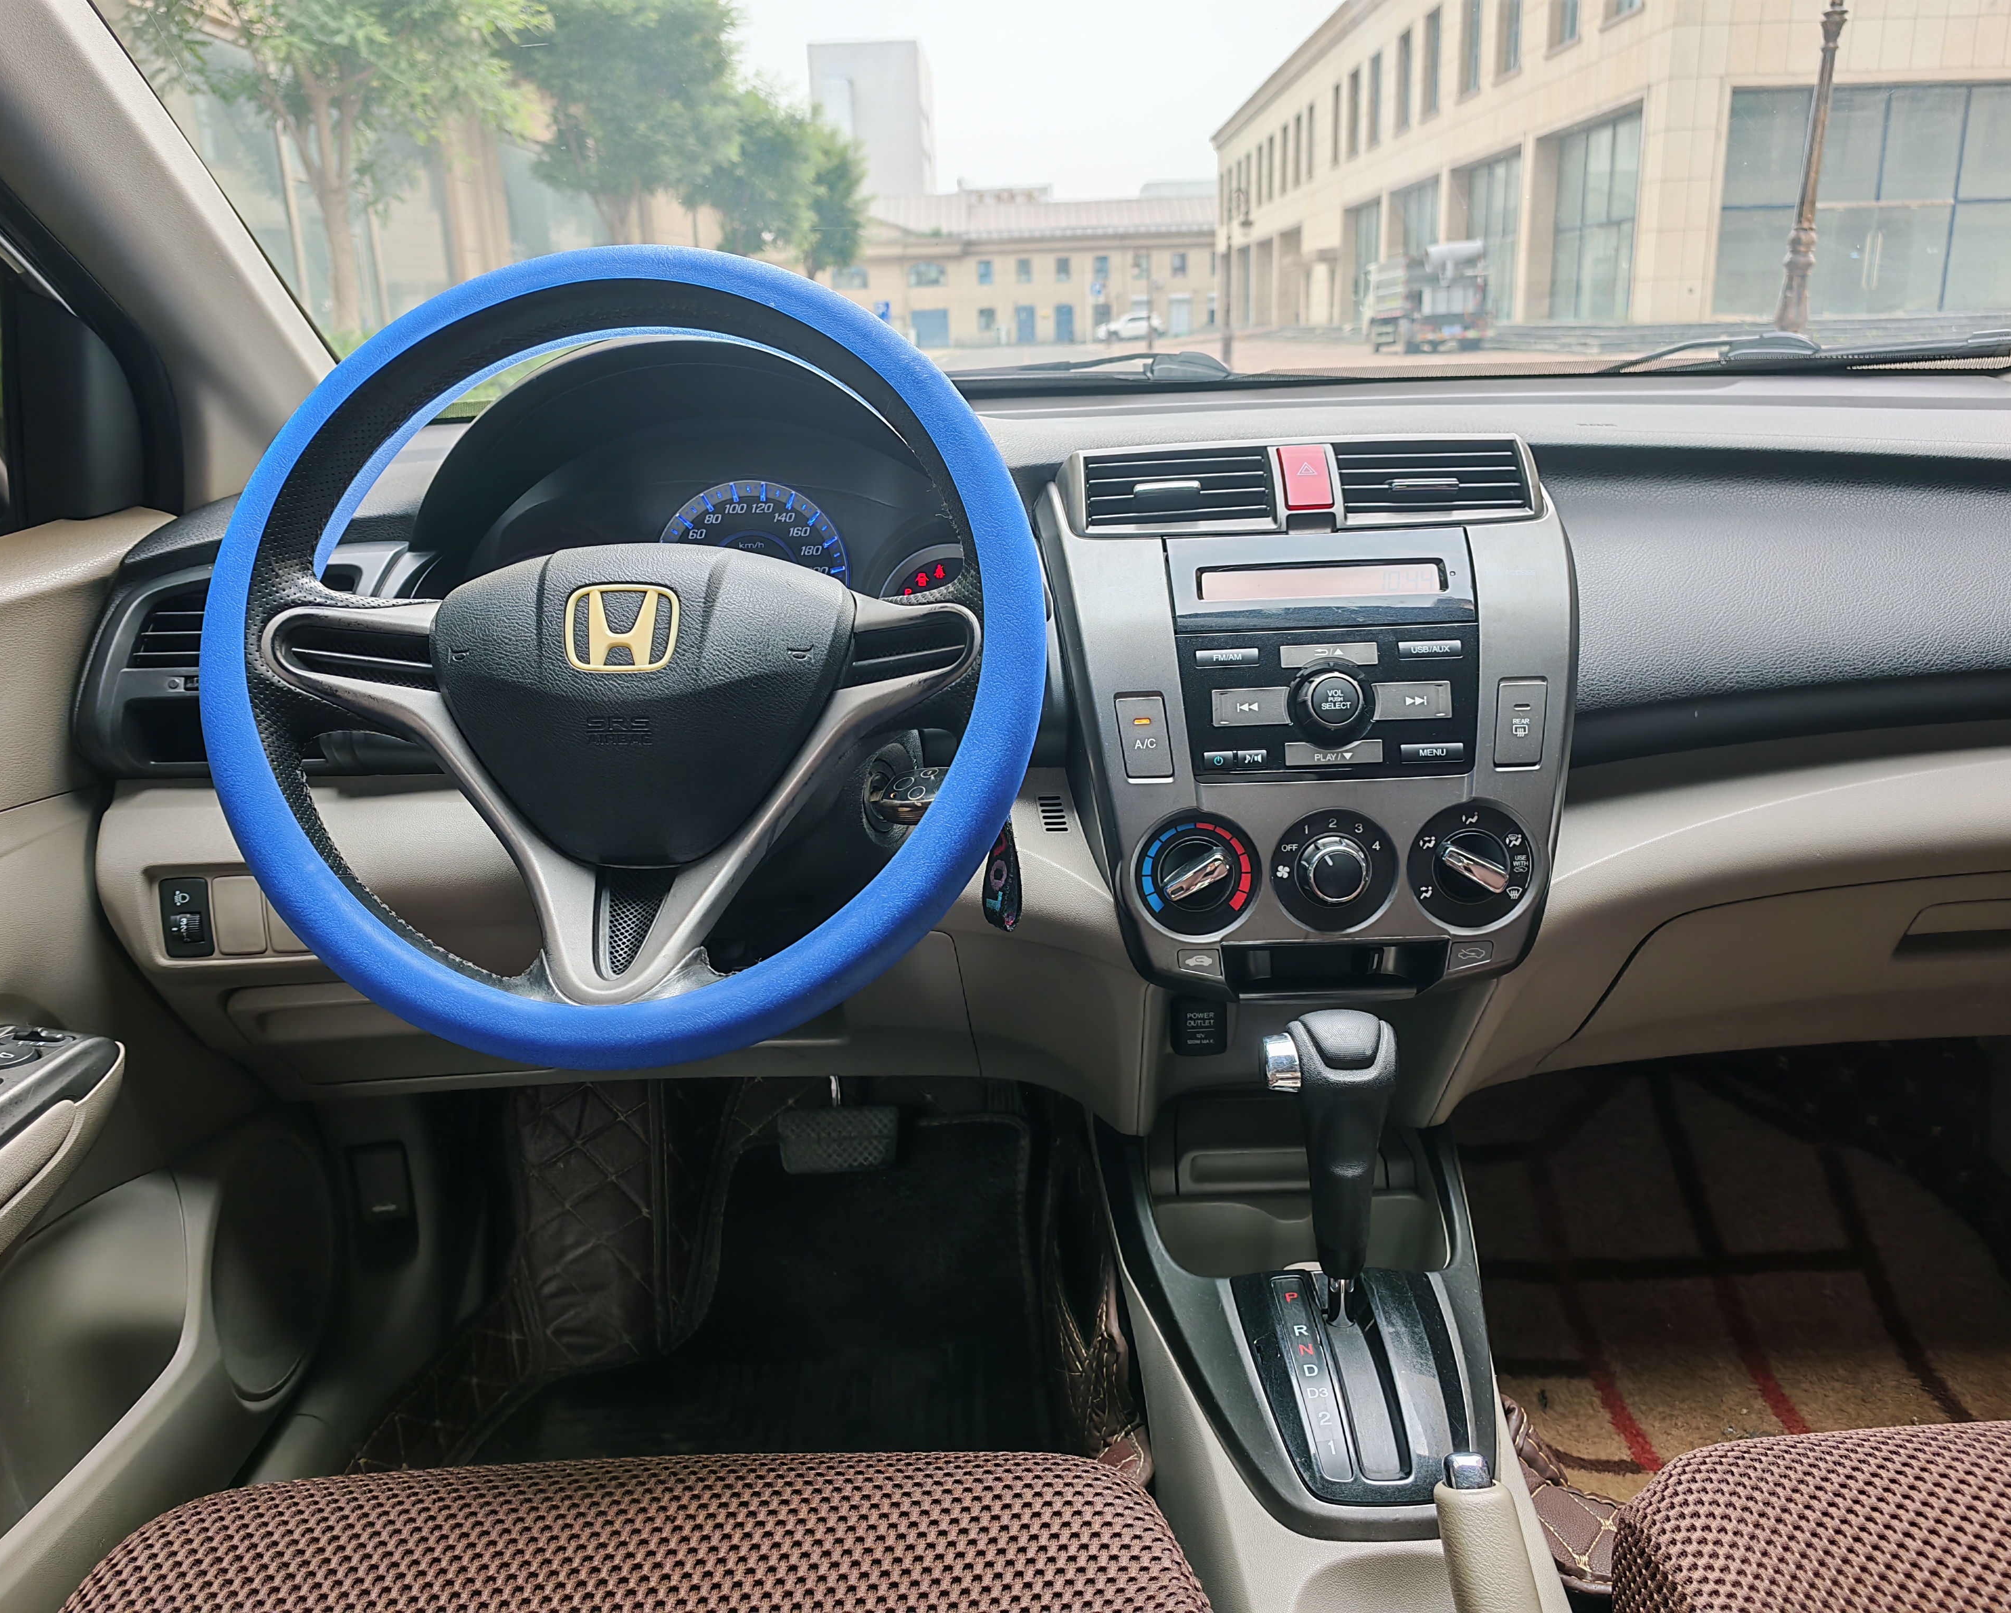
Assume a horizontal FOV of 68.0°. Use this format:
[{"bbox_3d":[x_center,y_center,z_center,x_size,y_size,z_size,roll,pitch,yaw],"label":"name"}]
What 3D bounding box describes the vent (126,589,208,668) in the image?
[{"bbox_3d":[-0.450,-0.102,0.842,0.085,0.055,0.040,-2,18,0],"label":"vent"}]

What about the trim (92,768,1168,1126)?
[{"bbox_3d":[-0.205,0.076,0.876,0.585,0.205,0.140,-2,18,0],"label":"trim"}]

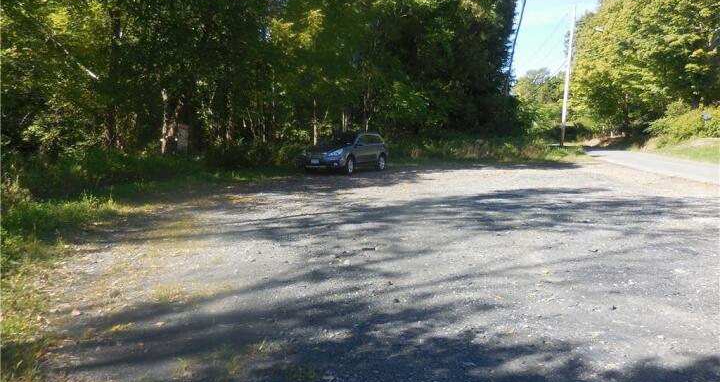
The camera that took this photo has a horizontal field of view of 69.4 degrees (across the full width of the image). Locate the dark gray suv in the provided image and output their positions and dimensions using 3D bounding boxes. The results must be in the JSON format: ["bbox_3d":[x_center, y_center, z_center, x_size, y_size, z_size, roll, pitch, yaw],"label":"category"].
[{"bbox_3d":[-0.440,-1.555,20.850,1.820,1.650,4.770,4,7,28],"label":"dark gray suv"}]

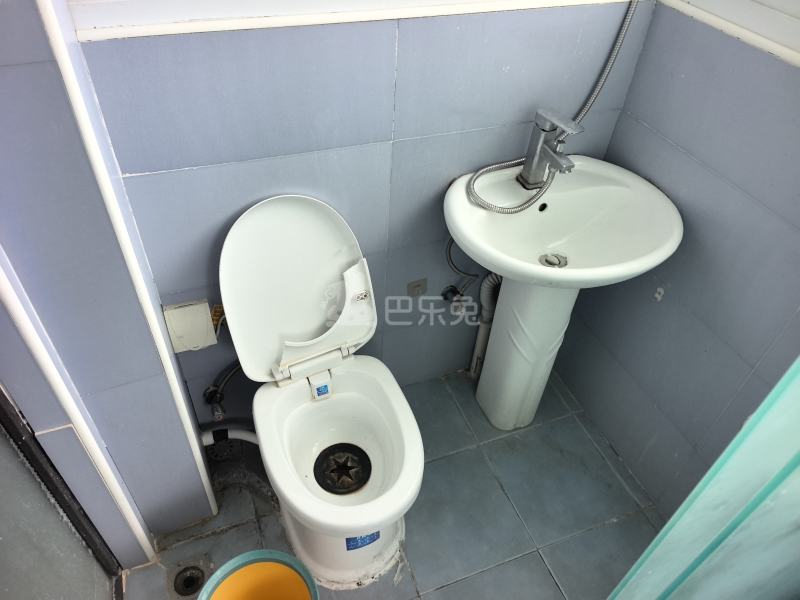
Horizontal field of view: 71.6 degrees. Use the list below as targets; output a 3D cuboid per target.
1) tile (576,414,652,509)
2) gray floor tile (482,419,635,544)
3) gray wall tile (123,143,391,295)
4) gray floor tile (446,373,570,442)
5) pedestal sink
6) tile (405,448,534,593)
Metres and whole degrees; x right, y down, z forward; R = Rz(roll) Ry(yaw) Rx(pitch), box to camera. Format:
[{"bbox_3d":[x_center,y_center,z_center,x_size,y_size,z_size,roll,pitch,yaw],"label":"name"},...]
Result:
[{"bbox_3d":[0.634,0.469,1.668,0.039,0.010,0.335,-13,45,-17],"label":"tile"},{"bbox_3d":[0.456,0.511,1.607,0.332,0.010,0.332,-13,46,-17],"label":"gray floor tile"},{"bbox_3d":[-0.275,-0.176,1.216,0.534,0.306,0.010,-13,46,-17],"label":"gray wall tile"},{"bbox_3d":[0.350,0.313,1.814,0.339,0.010,0.267,-13,45,-17],"label":"gray floor tile"},{"bbox_3d":[0.342,0.096,1.463,0.540,0.785,0.452,-13,45,-17],"label":"pedestal sink"},{"bbox_3d":[0.147,0.581,1.511,0.332,0.010,0.332,-13,46,-17],"label":"tile"}]

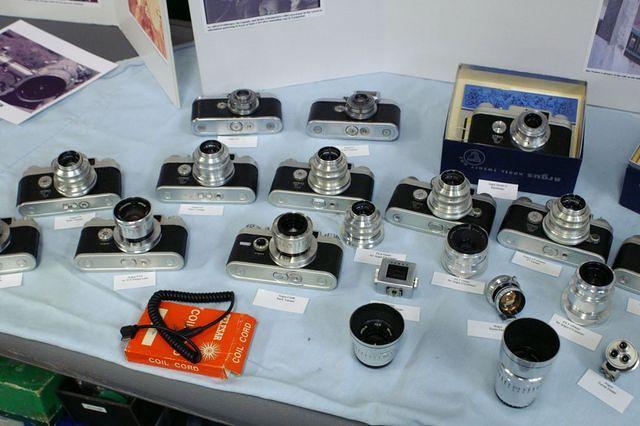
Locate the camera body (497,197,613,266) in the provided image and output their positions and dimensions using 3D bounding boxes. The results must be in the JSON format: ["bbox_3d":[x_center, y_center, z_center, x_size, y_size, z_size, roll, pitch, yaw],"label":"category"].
[{"bbox_3d":[0.292,0.007,0.899,0.133,0.071,0.076,17,46,20],"label":"camera body"}]

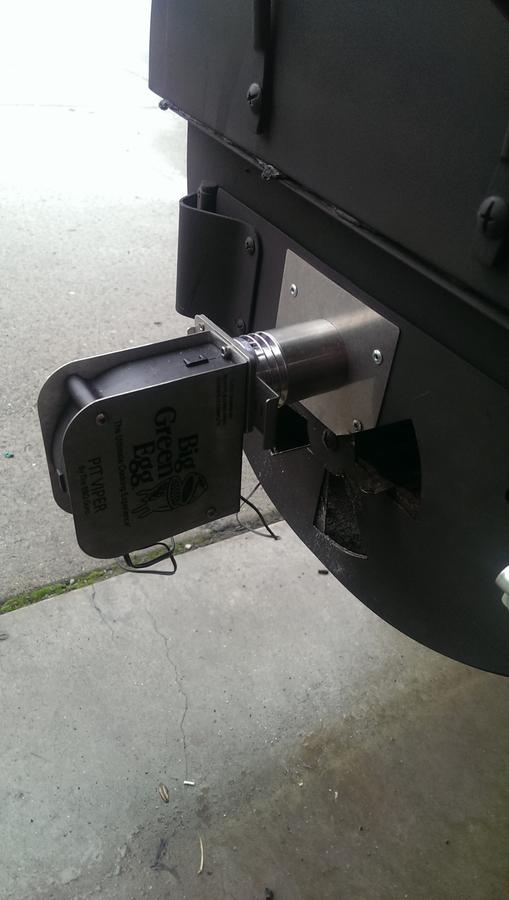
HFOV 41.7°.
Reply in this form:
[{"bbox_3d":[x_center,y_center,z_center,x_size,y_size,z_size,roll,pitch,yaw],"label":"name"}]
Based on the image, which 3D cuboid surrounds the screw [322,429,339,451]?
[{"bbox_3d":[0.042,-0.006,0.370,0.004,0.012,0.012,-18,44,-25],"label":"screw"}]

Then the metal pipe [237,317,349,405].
[{"bbox_3d":[0.015,-0.043,0.341,0.053,0.038,0.038,-17,43,-25],"label":"metal pipe"}]

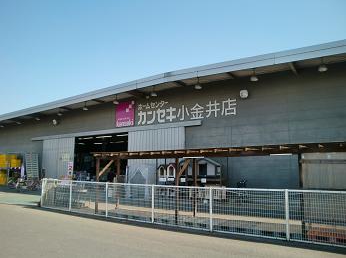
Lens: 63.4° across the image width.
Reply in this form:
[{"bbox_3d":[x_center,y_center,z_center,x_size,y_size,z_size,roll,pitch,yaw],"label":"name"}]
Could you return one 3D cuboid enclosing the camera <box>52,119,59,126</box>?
[{"bbox_3d":[-10.320,-0.571,24.600,0.430,0.430,0.400,-5,-8,32],"label":"camera"}]

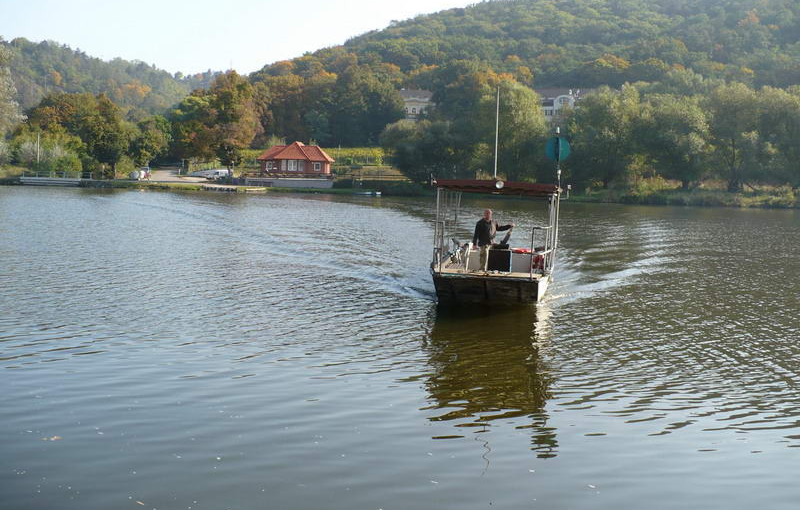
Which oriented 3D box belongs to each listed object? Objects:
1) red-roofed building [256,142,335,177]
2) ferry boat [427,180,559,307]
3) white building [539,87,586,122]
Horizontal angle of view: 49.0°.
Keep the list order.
[{"bbox_3d":[-17.944,-16.370,151.189,12.200,6.000,8.300,2,5,3],"label":"red-roofed building"},{"bbox_3d":[2.868,-0.649,25.133,3.050,3.000,7.800,2,5,8],"label":"ferry boat"},{"bbox_3d":[53.612,-47.652,284.801,19.000,12.500,12.000,3,5,12],"label":"white building"}]

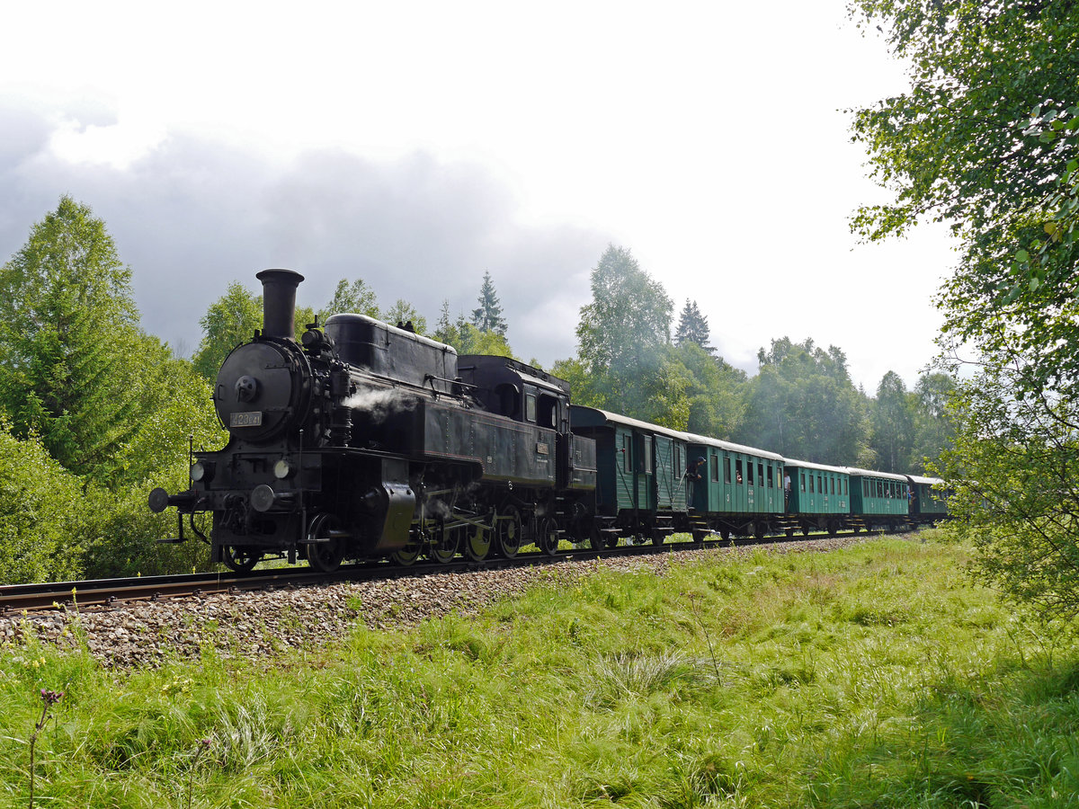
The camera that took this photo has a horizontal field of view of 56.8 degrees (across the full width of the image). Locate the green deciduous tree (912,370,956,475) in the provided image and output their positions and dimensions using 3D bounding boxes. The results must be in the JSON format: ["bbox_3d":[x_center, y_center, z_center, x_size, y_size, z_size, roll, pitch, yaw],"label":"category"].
[{"bbox_3d":[36.380,4.367,91.093,4.600,14.900,4.600,0,-7,0],"label":"green deciduous tree"}]

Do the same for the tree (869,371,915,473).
[{"bbox_3d":[31.776,4.242,89.106,4.400,14.680,4.400,0,-7,0],"label":"tree"}]

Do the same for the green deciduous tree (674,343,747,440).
[{"bbox_3d":[9.918,2.127,57.293,4.500,11.610,4.500,0,-7,0],"label":"green deciduous tree"}]

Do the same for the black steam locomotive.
[{"bbox_3d":[-2.135,0.766,19.385,3.000,4.520,12.400,-3,-8,22],"label":"black steam locomotive"}]

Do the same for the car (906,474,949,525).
[{"bbox_3d":[27.583,7.307,73.429,2.950,3.850,11.200,-5,-9,36],"label":"car"}]

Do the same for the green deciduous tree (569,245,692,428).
[{"bbox_3d":[4.232,-0.427,47.110,5.800,14.620,5.800,0,-7,0],"label":"green deciduous tree"}]

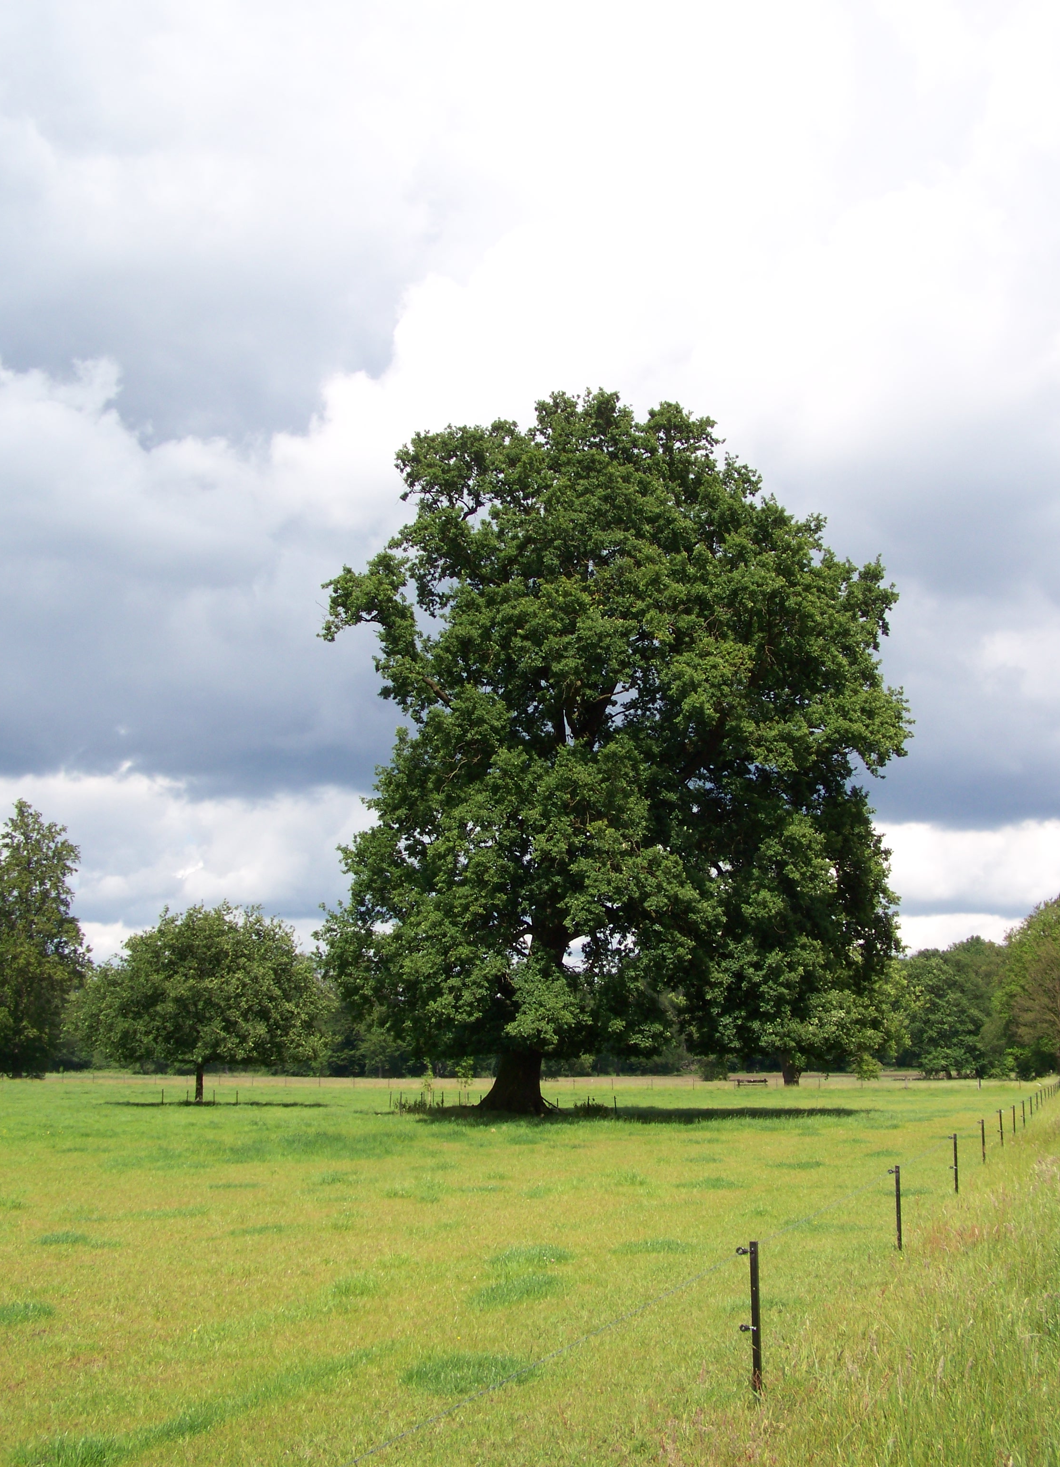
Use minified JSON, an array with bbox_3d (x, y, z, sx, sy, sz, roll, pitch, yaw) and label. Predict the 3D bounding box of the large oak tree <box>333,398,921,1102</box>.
[{"bbox_3d":[3.200,0.100,61.500,22.400,27.900,21.300,0,-12,0],"label":"large oak tree"}]

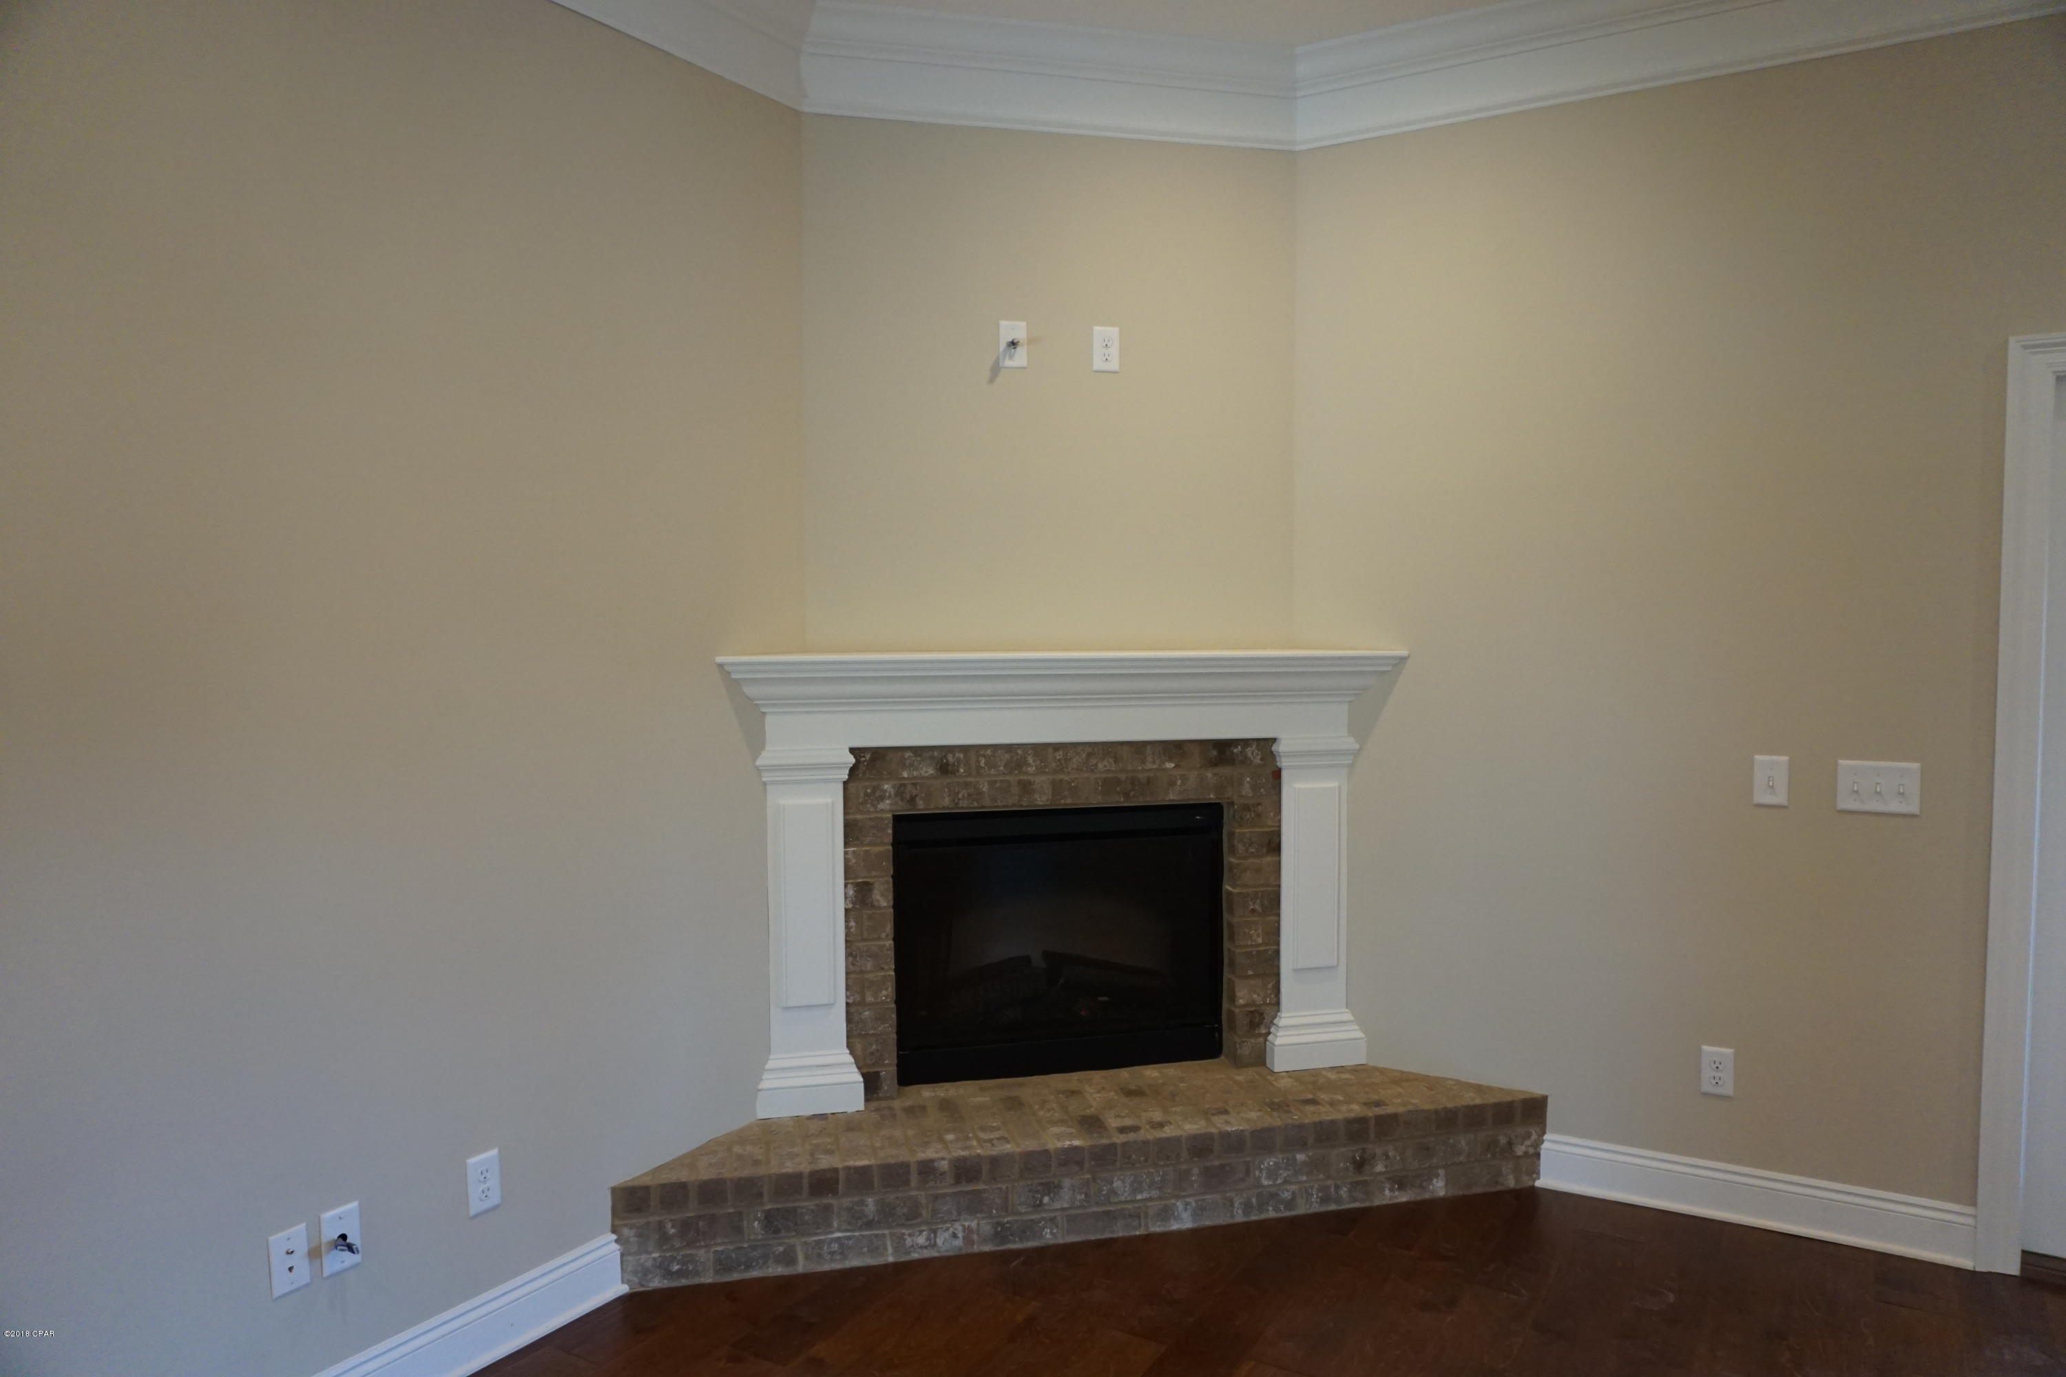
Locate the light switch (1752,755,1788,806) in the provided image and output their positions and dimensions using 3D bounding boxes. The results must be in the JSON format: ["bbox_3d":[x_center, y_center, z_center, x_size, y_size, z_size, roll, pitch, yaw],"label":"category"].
[{"bbox_3d":[1.756,0.222,3.273,0.070,0.114,0.014,2,4,31],"label":"light switch"}]

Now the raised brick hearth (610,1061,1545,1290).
[{"bbox_3d":[0.150,1.183,3.547,2.335,0.232,0.477,-1,4,-13],"label":"raised brick hearth"}]

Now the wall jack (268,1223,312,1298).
[{"bbox_3d":[-1.298,1.000,2.405,0.008,0.114,0.070,2,4,31],"label":"wall jack"}]

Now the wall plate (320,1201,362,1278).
[{"bbox_3d":[-1.247,0.996,2.486,0.012,0.114,0.070,2,4,31],"label":"wall plate"}]

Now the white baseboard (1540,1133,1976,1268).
[{"bbox_3d":[1.730,1.233,3.345,0.930,0.142,0.024,2,4,31],"label":"white baseboard"}]

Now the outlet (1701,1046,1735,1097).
[{"bbox_3d":[1.676,0.938,3.368,0.070,0.114,0.008,2,4,31],"label":"outlet"}]

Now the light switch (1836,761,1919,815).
[{"bbox_3d":[1.942,0.229,3.162,0.162,0.114,0.014,2,4,31],"label":"light switch"}]

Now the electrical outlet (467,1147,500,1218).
[{"bbox_3d":[-1.094,0.987,2.747,0.008,0.114,0.070,2,4,31],"label":"electrical outlet"}]

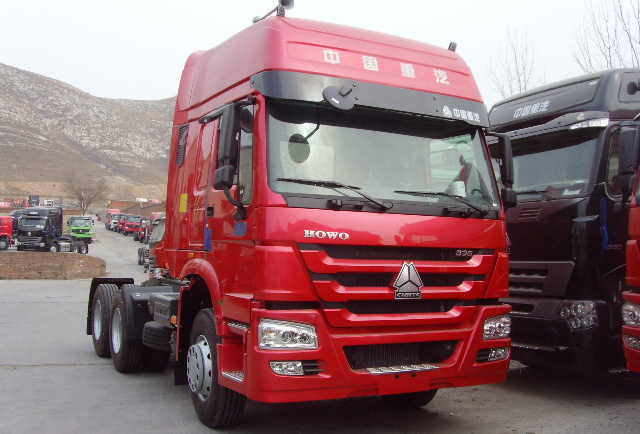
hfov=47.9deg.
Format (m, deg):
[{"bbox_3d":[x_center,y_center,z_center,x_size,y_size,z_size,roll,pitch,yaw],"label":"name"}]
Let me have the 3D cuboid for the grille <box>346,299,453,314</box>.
[{"bbox_3d":[0.656,0.704,5.672,1.060,0.105,0.090,3,-3,-28],"label":"grille"}]

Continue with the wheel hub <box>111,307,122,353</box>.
[{"bbox_3d":[-2.574,1.483,9.426,0.150,0.590,0.590,3,-3,-28],"label":"wheel hub"}]

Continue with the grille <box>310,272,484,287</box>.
[{"bbox_3d":[0.666,0.508,5.802,1.660,0.115,0.100,3,-3,-28],"label":"grille"}]

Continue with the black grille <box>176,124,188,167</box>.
[{"bbox_3d":[-1.355,-0.692,7.111,0.060,0.420,0.350,3,-3,-28],"label":"black grille"}]

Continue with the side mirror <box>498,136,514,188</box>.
[{"bbox_3d":[1.764,-0.517,6.804,0.180,0.470,0.090,4,-4,-43],"label":"side mirror"}]

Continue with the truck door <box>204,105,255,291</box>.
[{"bbox_3d":[-0.698,-0.130,5.874,0.140,1.490,1.120,3,-3,-28],"label":"truck door"}]

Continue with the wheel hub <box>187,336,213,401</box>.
[{"bbox_3d":[-1.059,1.341,6.406,0.140,0.580,0.580,3,-3,-28],"label":"wheel hub"}]

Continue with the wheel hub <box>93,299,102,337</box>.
[{"bbox_3d":[-3.205,1.525,10.619,0.150,0.590,0.590,3,-3,-28],"label":"wheel hub"}]

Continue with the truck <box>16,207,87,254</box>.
[{"bbox_3d":[-22.297,1.220,60.759,2.500,3.855,6.900,1,-3,12],"label":"truck"}]

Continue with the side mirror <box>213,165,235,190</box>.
[{"bbox_3d":[-0.721,-0.295,5.394,0.180,0.200,0.110,3,-3,-28],"label":"side mirror"}]

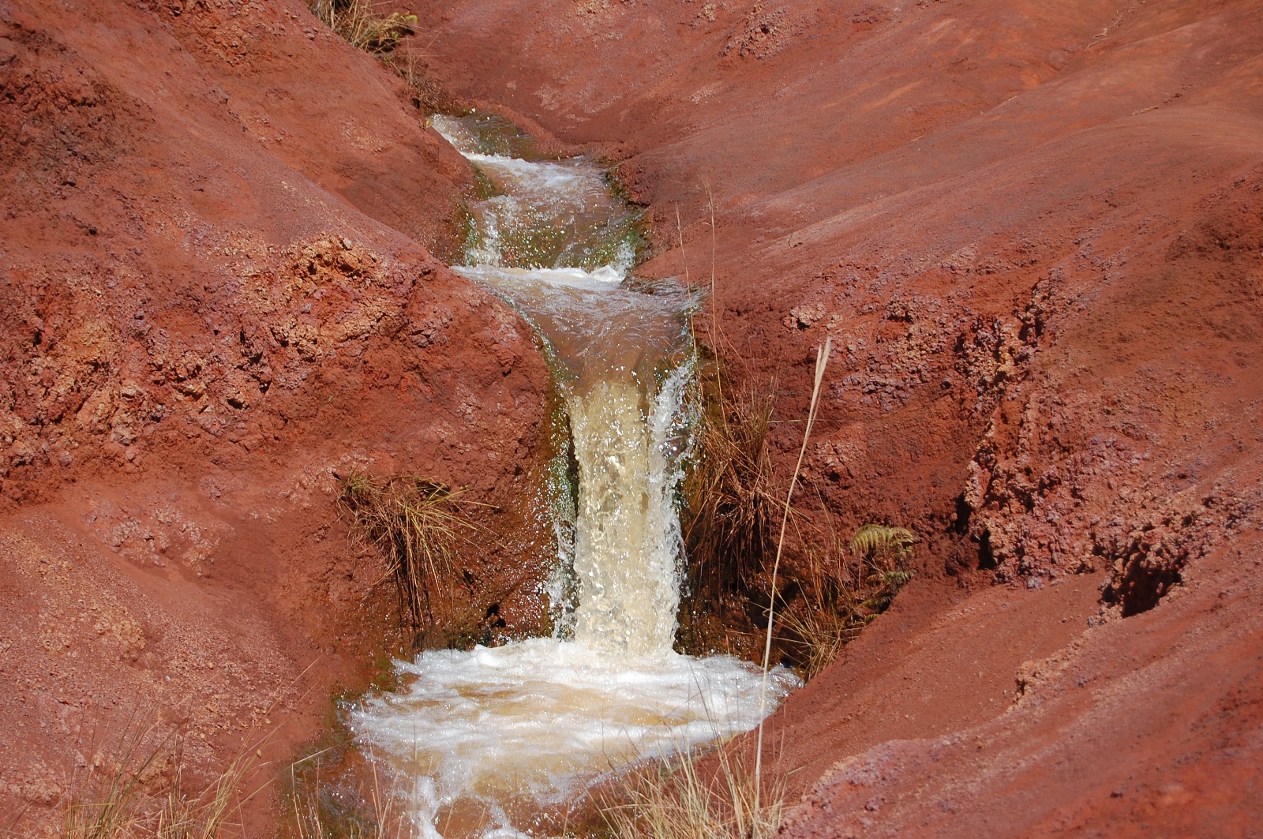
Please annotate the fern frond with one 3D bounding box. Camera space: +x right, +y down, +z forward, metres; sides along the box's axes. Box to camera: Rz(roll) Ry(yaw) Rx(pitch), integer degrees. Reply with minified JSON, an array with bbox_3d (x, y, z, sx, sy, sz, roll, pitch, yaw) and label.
[{"bbox_3d":[0.787,0.382,9.000,0.210,0.085,0.120,0,17,0],"label":"fern frond"}]

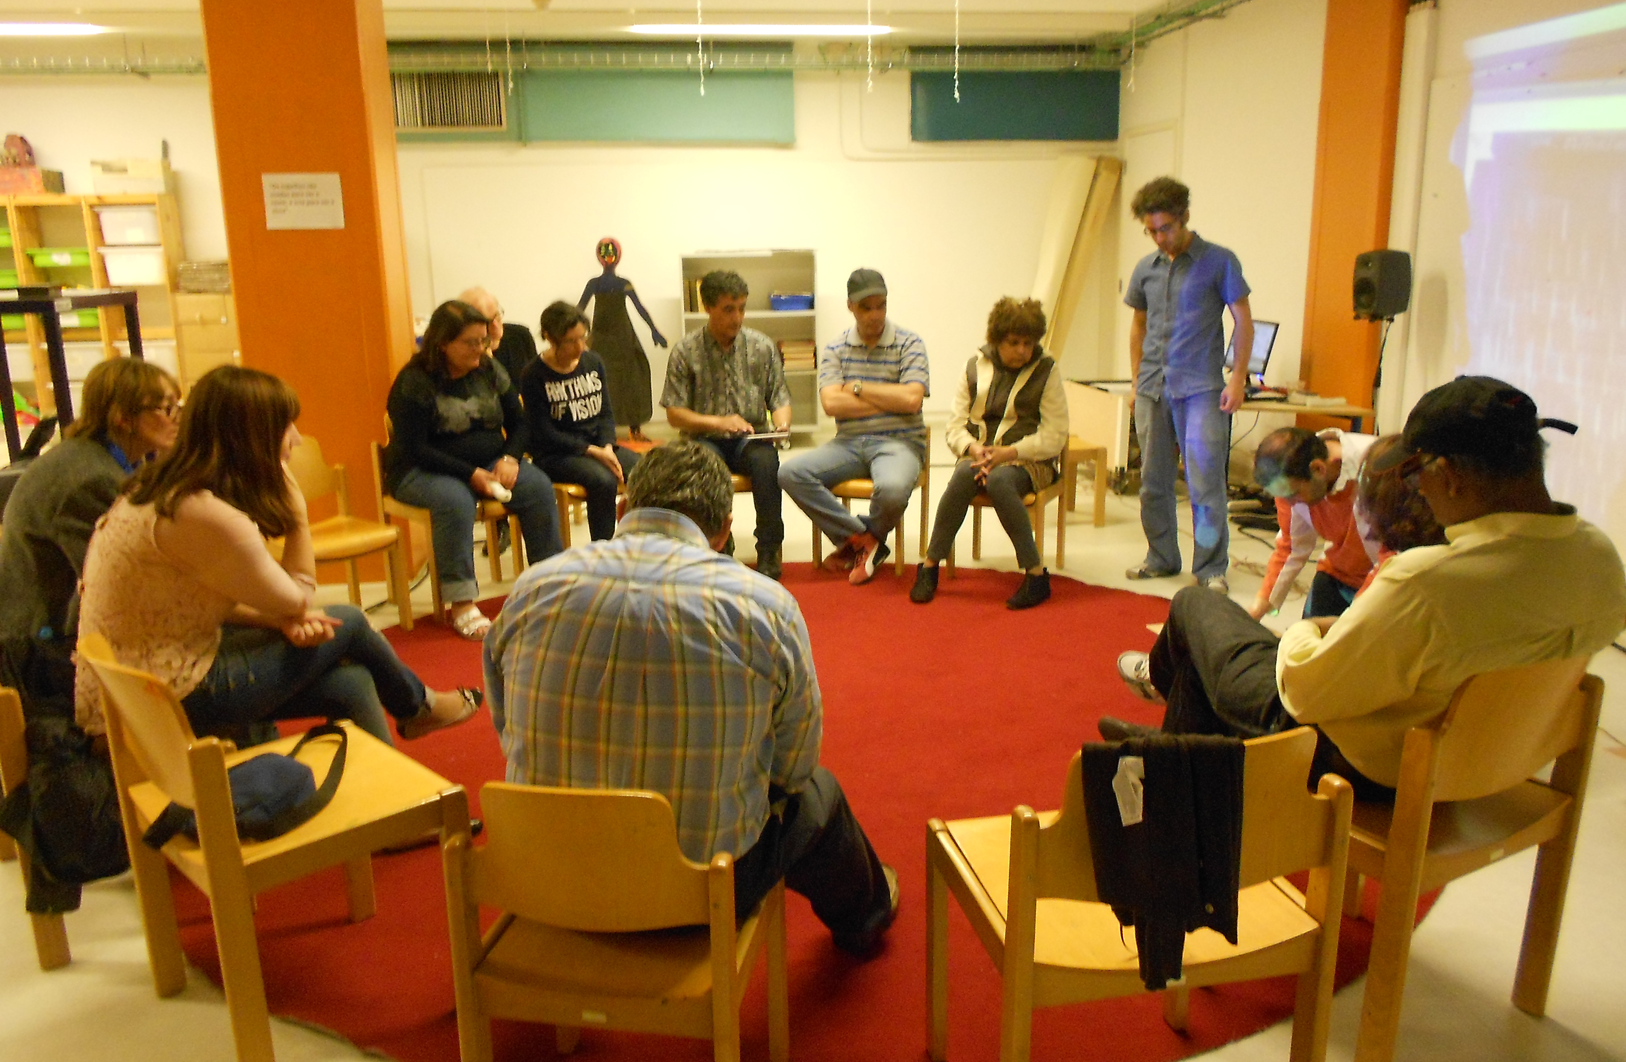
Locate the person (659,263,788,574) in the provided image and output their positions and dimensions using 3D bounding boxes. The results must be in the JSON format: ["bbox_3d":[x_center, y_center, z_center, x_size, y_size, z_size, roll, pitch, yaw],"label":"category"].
[{"bbox_3d":[-0.430,-0.521,5.934,0.600,1.370,0.740,-2,12,-7],"label":"person"}]

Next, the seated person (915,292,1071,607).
[{"bbox_3d":[0.803,-0.396,5.433,0.580,1.280,0.820,5,13,26],"label":"seated person"}]

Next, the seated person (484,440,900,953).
[{"bbox_3d":[-0.186,0.400,2.124,0.560,1.130,0.820,3,13,14],"label":"seated person"}]

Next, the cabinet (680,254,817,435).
[{"bbox_3d":[-0.516,-1.510,9.790,1.060,1.400,0.400,-1,13,-1],"label":"cabinet"}]

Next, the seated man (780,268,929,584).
[{"bbox_3d":[0.208,-0.476,5.423,0.580,1.340,0.700,3,14,16],"label":"seated man"}]

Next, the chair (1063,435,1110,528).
[{"bbox_3d":[1.220,-0.398,6.220,0.430,0.697,0.421,-2,13,-6],"label":"chair"}]

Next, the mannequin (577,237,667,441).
[{"bbox_3d":[-1.609,-1.558,9.882,0.800,1.630,0.250,-2,12,-6],"label":"mannequin"}]

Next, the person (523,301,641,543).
[{"bbox_3d":[-1.068,-0.424,5.767,0.480,1.270,0.720,-10,14,-36],"label":"person"}]

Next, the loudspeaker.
[{"bbox_3d":[2.320,-1.008,4.987,0.180,0.285,0.185,-4,13,-14],"label":"loudspeaker"}]

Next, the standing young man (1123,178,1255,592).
[{"bbox_3d":[1.619,-0.618,5.299,0.540,1.740,0.340,7,14,36],"label":"standing young man"}]

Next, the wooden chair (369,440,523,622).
[{"bbox_3d":[-1.477,-0.081,5.070,0.466,0.763,0.489,11,18,42],"label":"wooden chair"}]

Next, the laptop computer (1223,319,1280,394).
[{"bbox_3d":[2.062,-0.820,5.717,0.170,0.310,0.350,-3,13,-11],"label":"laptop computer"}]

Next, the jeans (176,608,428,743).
[{"bbox_3d":[-1.262,0.450,2.842,0.700,0.530,0.420,-8,14,-32],"label":"jeans"}]

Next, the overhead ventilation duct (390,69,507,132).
[{"bbox_3d":[-2.966,-3.412,9.693,1.080,0.490,0.130,-1,13,0],"label":"overhead ventilation duct"}]

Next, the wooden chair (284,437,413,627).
[{"bbox_3d":[-1.980,0.028,4.907,0.510,0.760,0.480,8,15,39],"label":"wooden chair"}]

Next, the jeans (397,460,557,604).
[{"bbox_3d":[-1.441,-0.028,5.234,0.670,0.560,0.600,10,16,44],"label":"jeans"}]

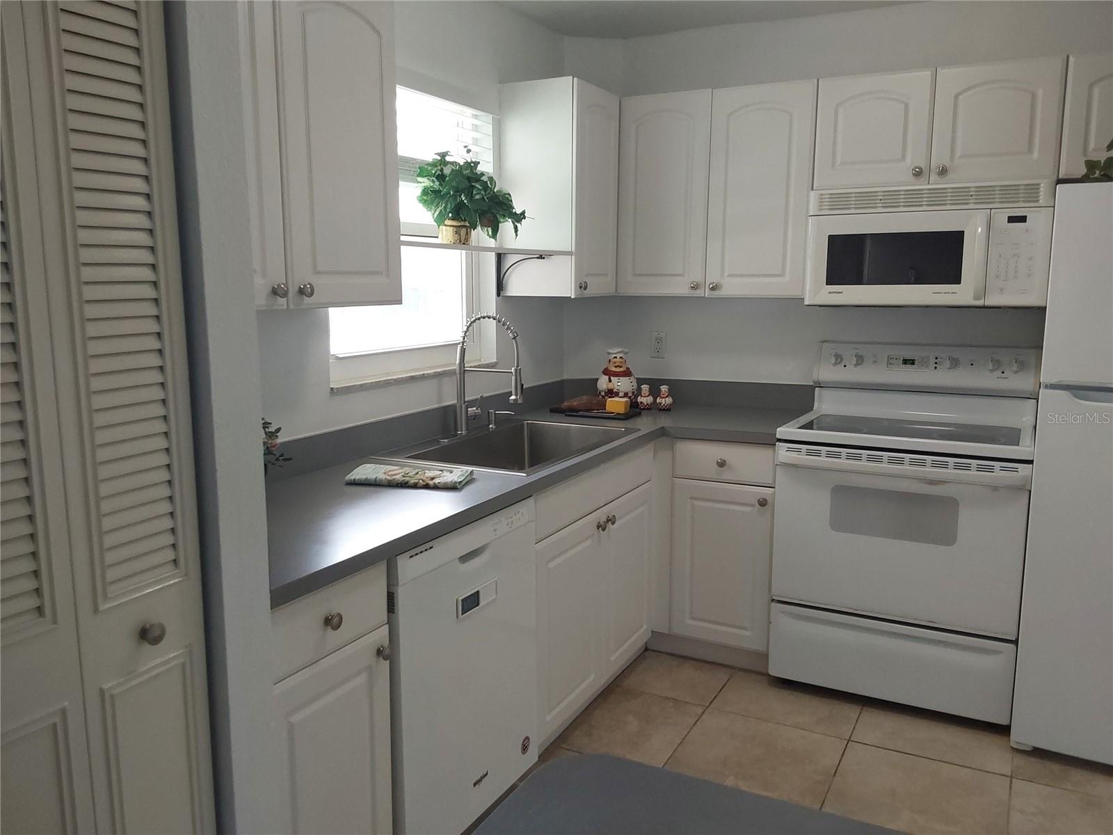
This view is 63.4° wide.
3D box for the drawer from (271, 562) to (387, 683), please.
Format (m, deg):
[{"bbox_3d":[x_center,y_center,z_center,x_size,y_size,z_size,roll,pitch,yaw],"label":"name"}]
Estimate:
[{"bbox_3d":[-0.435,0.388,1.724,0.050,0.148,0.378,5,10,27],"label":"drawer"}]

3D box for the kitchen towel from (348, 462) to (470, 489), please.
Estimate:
[{"bbox_3d":[-0.390,0.158,2.402,0.306,0.023,0.148,2,9,10],"label":"kitchen towel"}]

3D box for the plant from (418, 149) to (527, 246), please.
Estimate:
[{"bbox_3d":[-0.274,-0.689,2.867,0.285,0.295,0.320,5,10,27],"label":"plant"}]

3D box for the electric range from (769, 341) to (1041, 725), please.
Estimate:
[{"bbox_3d":[1.234,0.354,3.208,0.768,1.182,0.660,5,10,27],"label":"electric range"}]

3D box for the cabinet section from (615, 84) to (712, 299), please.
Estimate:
[{"bbox_3d":[0.487,-0.881,3.633,0.371,0.763,0.320,5,10,28],"label":"cabinet section"}]

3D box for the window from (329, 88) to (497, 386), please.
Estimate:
[{"bbox_3d":[-0.473,-0.599,2.976,0.110,0.920,0.950,5,10,27],"label":"window"}]

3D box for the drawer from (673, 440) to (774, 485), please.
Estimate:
[{"bbox_3d":[0.707,0.132,3.436,0.371,0.134,0.480,5,10,27],"label":"drawer"}]

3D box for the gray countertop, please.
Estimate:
[{"bbox_3d":[-0.013,0.135,2.747,1.040,0.039,2.610,5,10,27],"label":"gray countertop"}]

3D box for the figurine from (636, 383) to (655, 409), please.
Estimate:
[{"bbox_3d":[0.357,-0.084,3.653,0.073,0.100,0.062,1,9,3],"label":"figurine"}]

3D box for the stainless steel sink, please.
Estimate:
[{"bbox_3d":[-0.125,0.190,2.919,0.520,0.220,0.815,5,10,27],"label":"stainless steel sink"}]

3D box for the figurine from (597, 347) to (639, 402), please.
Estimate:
[{"bbox_3d":[0.254,-0.170,3.761,0.168,0.236,0.150,-1,9,-9],"label":"figurine"}]

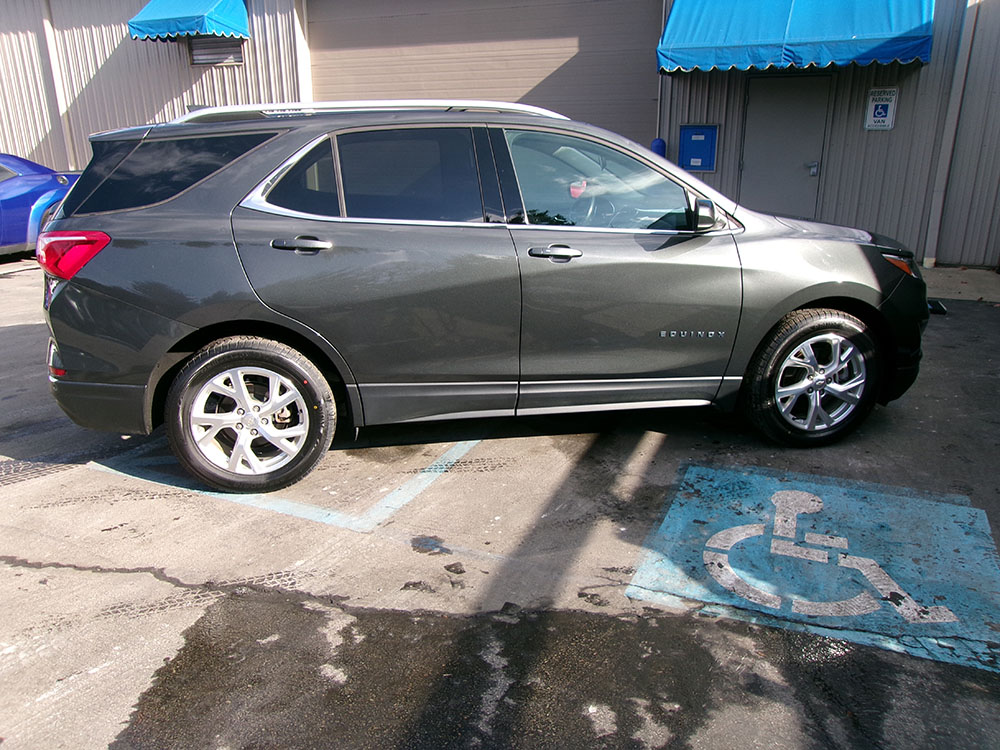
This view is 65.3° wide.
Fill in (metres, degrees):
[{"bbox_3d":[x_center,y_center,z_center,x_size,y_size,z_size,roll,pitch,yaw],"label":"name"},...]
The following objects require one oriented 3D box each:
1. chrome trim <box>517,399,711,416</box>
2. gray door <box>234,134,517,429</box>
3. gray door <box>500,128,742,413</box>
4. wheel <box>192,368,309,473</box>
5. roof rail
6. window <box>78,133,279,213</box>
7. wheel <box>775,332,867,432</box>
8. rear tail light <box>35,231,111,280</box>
[{"bbox_3d":[0.547,0.150,3.721,0.970,0.038,0.040,-4,19,-9],"label":"chrome trim"},{"bbox_3d":[-0.507,-0.412,3.432,1.183,1.294,0.260,-4,19,-9],"label":"gray door"},{"bbox_3d":[0.544,-0.470,3.592,1.113,1.289,0.260,-4,19,-9],"label":"gray door"},{"bbox_3d":[-1.114,0.181,3.527,0.505,0.505,0.200,-4,19,-9],"label":"wheel"},{"bbox_3d":[-0.518,-1.145,3.391,1.700,0.091,0.070,-4,19,-9],"label":"roof rail"},{"bbox_3d":[-1.339,-0.826,3.203,0.785,0.304,0.160,-4,19,-9],"label":"window"},{"bbox_3d":[1.575,0.013,3.931,0.505,0.505,0.200,-5,19,-13],"label":"wheel"},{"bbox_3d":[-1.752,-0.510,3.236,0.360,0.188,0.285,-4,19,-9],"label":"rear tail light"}]

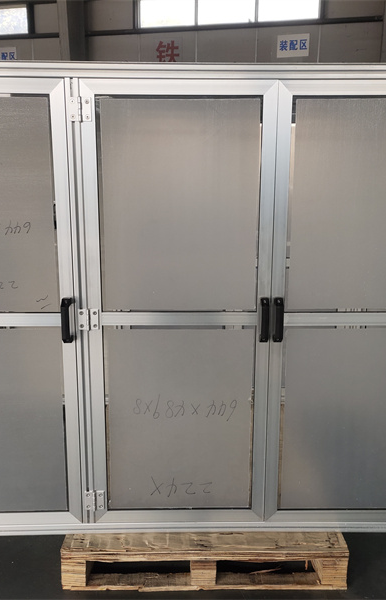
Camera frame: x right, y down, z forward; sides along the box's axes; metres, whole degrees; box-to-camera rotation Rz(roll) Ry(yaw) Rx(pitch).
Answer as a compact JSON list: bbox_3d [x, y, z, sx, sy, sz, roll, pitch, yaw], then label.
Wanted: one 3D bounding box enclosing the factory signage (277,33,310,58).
[{"bbox_3d":[1.884,-4.771,9.980,0.590,0.395,0.020,3,13,13],"label":"factory signage"}]

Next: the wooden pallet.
[{"bbox_3d":[0.033,0.784,2.435,0.968,0.147,1.320,0,11,-1],"label":"wooden pallet"}]

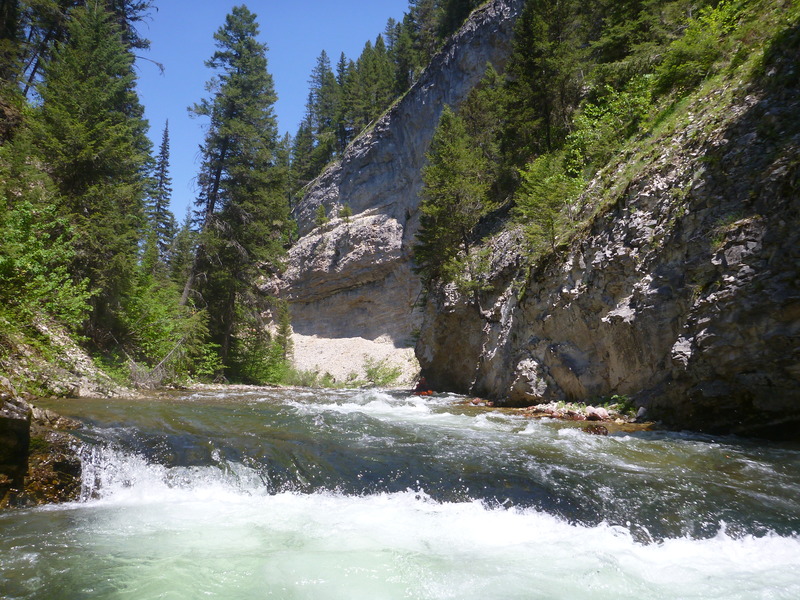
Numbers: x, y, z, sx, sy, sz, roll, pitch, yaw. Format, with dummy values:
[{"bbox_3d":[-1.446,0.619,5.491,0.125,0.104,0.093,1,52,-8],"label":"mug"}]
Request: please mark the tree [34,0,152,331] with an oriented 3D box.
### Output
[{"bbox_3d":[-11.950,-5.200,25.000,4.600,13.200,4.500,3,-7,-26],"label":"tree"}]

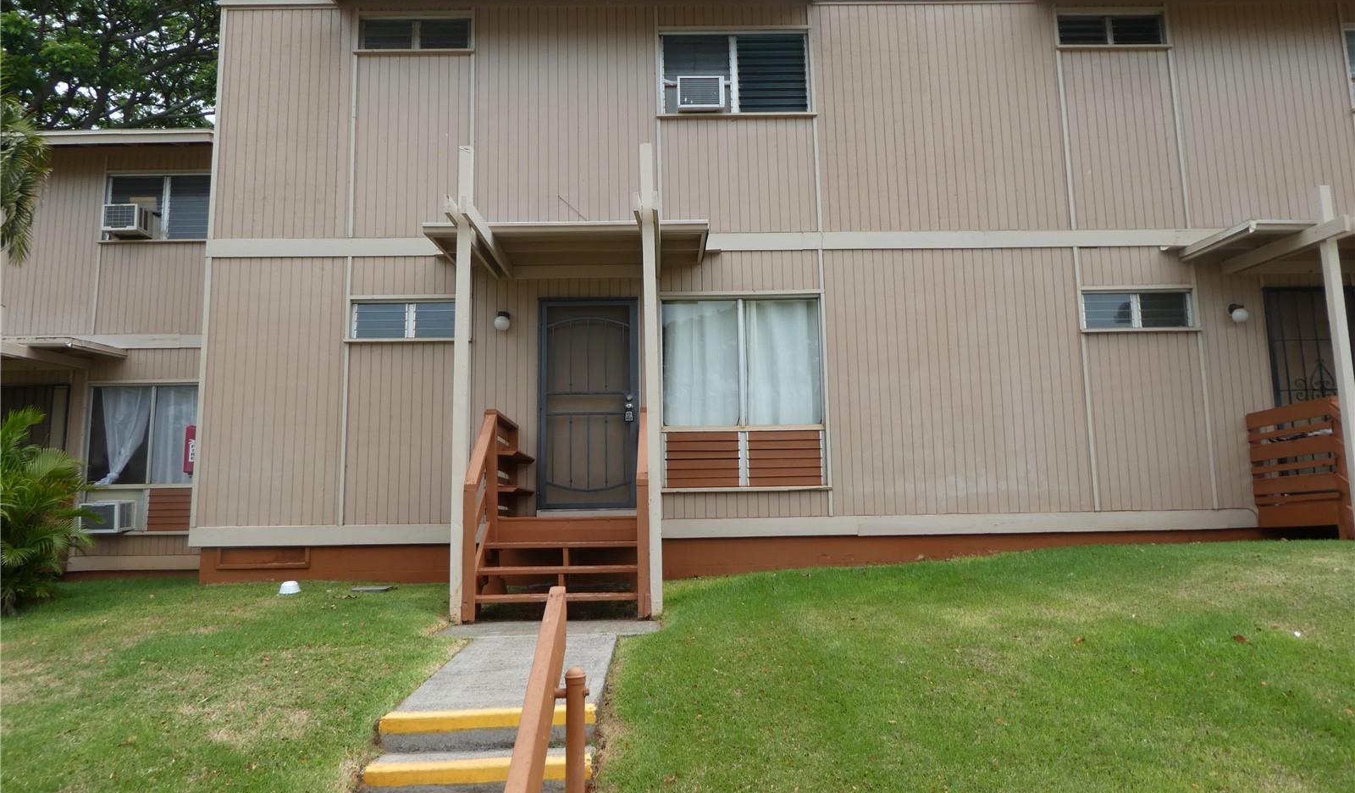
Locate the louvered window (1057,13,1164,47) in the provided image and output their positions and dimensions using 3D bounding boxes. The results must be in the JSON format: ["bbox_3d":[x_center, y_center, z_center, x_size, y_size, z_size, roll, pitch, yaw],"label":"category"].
[{"bbox_3d":[4.582,-3.870,9.938,1.161,0.383,0.100,-1,-8,-1],"label":"louvered window"}]

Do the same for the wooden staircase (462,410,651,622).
[{"bbox_3d":[-0.926,0.968,8.070,1.389,1.680,2.080,-1,-8,-1],"label":"wooden staircase"}]

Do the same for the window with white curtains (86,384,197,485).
[{"bbox_3d":[-6.864,0.496,12.156,1.550,1.320,0.100,-1,-8,-1],"label":"window with white curtains"}]

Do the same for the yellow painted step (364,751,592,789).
[{"bbox_3d":[-0.835,1.597,4.014,0.948,0.073,0.150,-1,-8,-1],"label":"yellow painted step"}]

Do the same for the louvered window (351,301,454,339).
[{"bbox_3d":[-2.646,-0.755,9.360,1.173,0.398,0.100,-1,-8,-1],"label":"louvered window"}]

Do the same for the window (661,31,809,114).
[{"bbox_3d":[0.606,-3.359,9.794,1.555,0.901,0.100,-1,-8,-1],"label":"window"}]

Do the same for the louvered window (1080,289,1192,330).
[{"bbox_3d":[4.644,-0.874,9.505,1.143,0.405,0.100,-1,-8,-1],"label":"louvered window"}]

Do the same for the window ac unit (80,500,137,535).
[{"bbox_3d":[-7.185,1.534,11.879,0.480,0.374,0.480,-1,-8,-1],"label":"window ac unit"}]

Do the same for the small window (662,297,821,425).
[{"bbox_3d":[0.648,-0.351,9.359,1.601,1.293,0.100,-1,-8,-1],"label":"small window"}]

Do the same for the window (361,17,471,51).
[{"bbox_3d":[-2.711,-3.751,9.718,1.142,0.386,0.100,-1,-8,-1],"label":"window"}]

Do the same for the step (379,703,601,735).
[{"bbox_3d":[-0.853,1.481,4.318,0.969,0.059,0.160,-1,-8,-1],"label":"step"}]

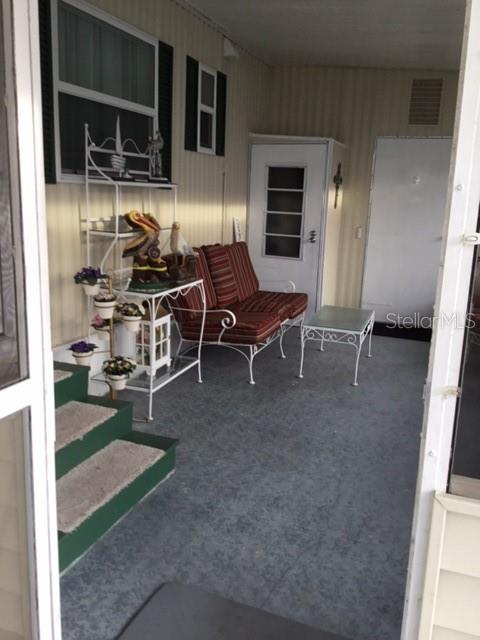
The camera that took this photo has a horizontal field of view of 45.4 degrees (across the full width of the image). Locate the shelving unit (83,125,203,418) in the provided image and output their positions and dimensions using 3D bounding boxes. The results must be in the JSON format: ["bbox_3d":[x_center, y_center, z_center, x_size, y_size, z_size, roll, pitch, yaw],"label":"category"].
[{"bbox_3d":[-0.614,-0.350,3.974,0.514,1.818,0.827,7,14,21],"label":"shelving unit"}]

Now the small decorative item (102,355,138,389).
[{"bbox_3d":[-0.712,0.316,3.385,0.194,0.173,0.194,2,13,-1],"label":"small decorative item"}]

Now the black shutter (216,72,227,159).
[{"bbox_3d":[-0.164,-1.895,5.292,0.028,0.723,0.239,7,13,20],"label":"black shutter"}]

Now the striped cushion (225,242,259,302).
[{"bbox_3d":[-0.042,-0.444,5.352,0.160,0.500,0.632,-10,7,23],"label":"striped cushion"}]

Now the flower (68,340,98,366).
[{"bbox_3d":[-0.961,0.215,3.518,0.189,0.160,0.189,7,13,20],"label":"flower"}]

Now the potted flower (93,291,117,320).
[{"bbox_3d":[-0.776,-0.089,3.308,0.128,0.143,0.128,2,13,-1],"label":"potted flower"}]

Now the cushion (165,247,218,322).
[{"bbox_3d":[-0.415,-0.302,4.822,0.112,0.544,0.544,-8,8,24],"label":"cushion"}]

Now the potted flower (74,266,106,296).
[{"bbox_3d":[-0.904,-0.226,3.466,0.189,0.171,0.189,2,12,0],"label":"potted flower"}]

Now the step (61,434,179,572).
[{"bbox_3d":[-0.623,0.771,2.502,0.270,0.163,1.036,7,13,20],"label":"step"}]

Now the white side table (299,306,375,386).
[{"bbox_3d":[0.863,0.197,4.969,0.472,0.425,0.924,7,14,21],"label":"white side table"}]

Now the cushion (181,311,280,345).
[{"bbox_3d":[-0.057,0.045,4.582,0.632,0.149,0.639,7,13,20],"label":"cushion"}]

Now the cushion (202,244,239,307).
[{"bbox_3d":[-0.209,-0.409,5.322,0.112,0.544,0.544,-8,8,24],"label":"cushion"}]

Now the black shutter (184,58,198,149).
[{"bbox_3d":[-0.406,-1.844,4.939,0.030,0.752,0.230,7,14,21],"label":"black shutter"}]

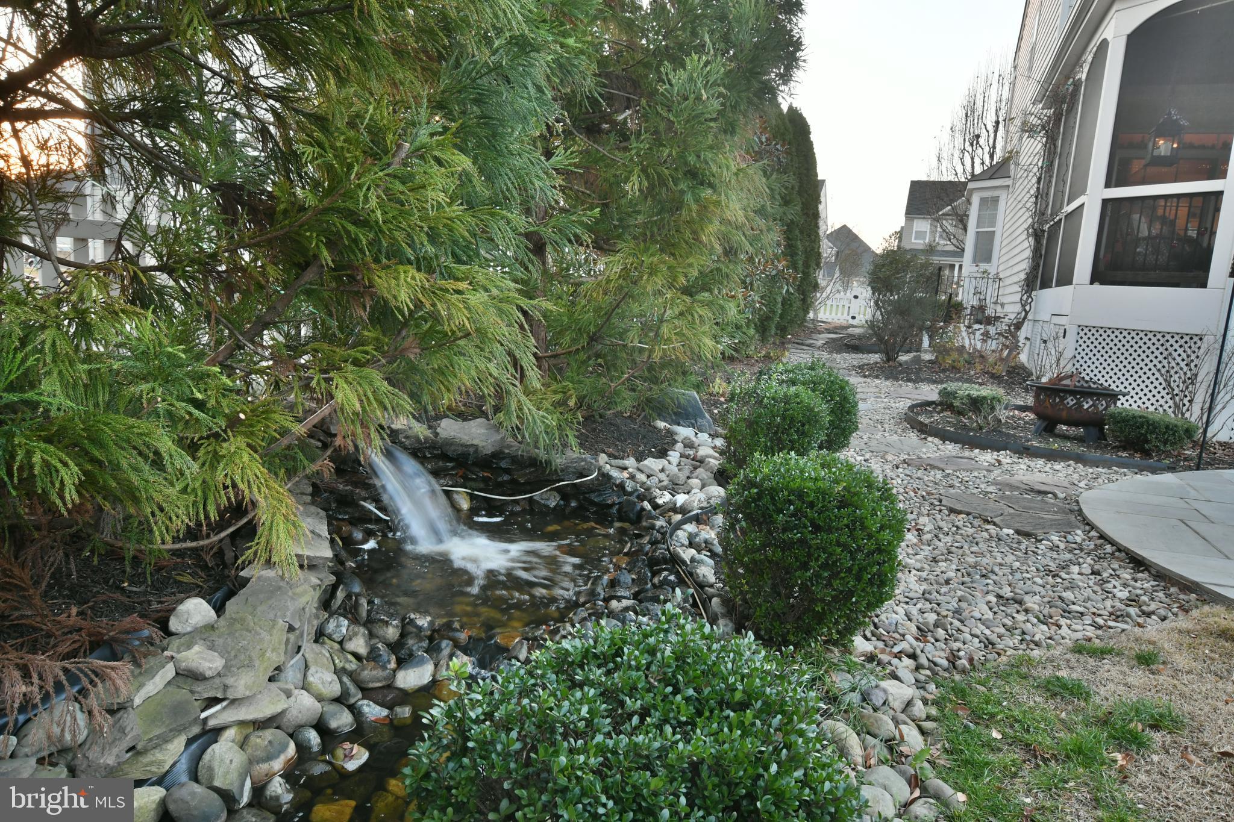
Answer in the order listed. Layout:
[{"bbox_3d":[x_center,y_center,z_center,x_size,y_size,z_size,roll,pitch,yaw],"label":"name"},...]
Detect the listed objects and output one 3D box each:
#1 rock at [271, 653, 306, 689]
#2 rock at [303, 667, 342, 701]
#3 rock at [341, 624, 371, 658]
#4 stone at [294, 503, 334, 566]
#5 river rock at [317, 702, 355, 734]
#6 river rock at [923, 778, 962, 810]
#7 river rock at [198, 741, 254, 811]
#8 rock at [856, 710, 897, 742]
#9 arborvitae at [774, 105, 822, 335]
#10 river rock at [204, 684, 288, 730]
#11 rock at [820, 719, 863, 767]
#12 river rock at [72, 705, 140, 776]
[{"bbox_3d":[-1.052,0.838,2.636,0.117,0.099,0.111,0,9,-20],"label":"rock"},{"bbox_3d":[-0.924,0.858,2.582,0.113,0.091,0.108,4,9,0],"label":"rock"},{"bbox_3d":[-1.038,0.919,3.275,0.109,0.122,0.163,-1,9,-18],"label":"rock"},{"bbox_3d":[-1.275,0.502,3.367,0.215,0.120,0.380,1,9,-20],"label":"stone"},{"bbox_3d":[-0.852,0.932,2.496,0.114,0.091,0.104,4,9,0],"label":"river rock"},{"bbox_3d":[0.833,0.977,2.099,0.076,0.057,0.113,-1,10,-28],"label":"river rock"},{"bbox_3d":[-1.014,0.941,2.130,0.129,0.141,0.174,2,9,-10],"label":"river rock"},{"bbox_3d":[0.757,0.917,2.398,0.127,0.073,0.093,11,11,39],"label":"rock"},{"bbox_3d":[3.764,-3.948,17.148,1.050,4.750,1.100,4,9,12],"label":"arborvitae"},{"bbox_3d":[-1.042,0.830,2.313,0.235,0.059,0.197,-1,10,-30],"label":"river rock"},{"bbox_3d":[0.626,0.925,2.288,0.088,0.088,0.161,1,9,-18],"label":"rock"},{"bbox_3d":[-1.262,0.816,2.029,0.171,0.129,0.157,0,9,-20],"label":"river rock"}]

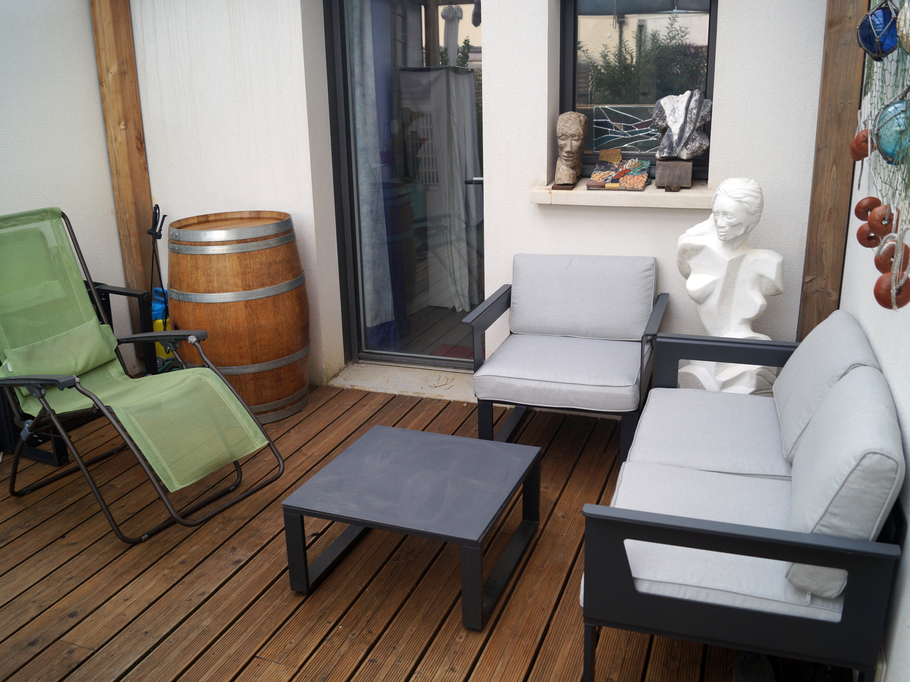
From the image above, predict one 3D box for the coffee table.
[{"bbox_3d":[-0.114,0.587,2.609,0.648,0.300,0.635,6,19,21],"label":"coffee table"}]

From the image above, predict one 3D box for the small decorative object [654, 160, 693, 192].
[{"bbox_3d":[0.936,-0.709,3.283,0.150,0.125,0.130,5,19,19],"label":"small decorative object"}]

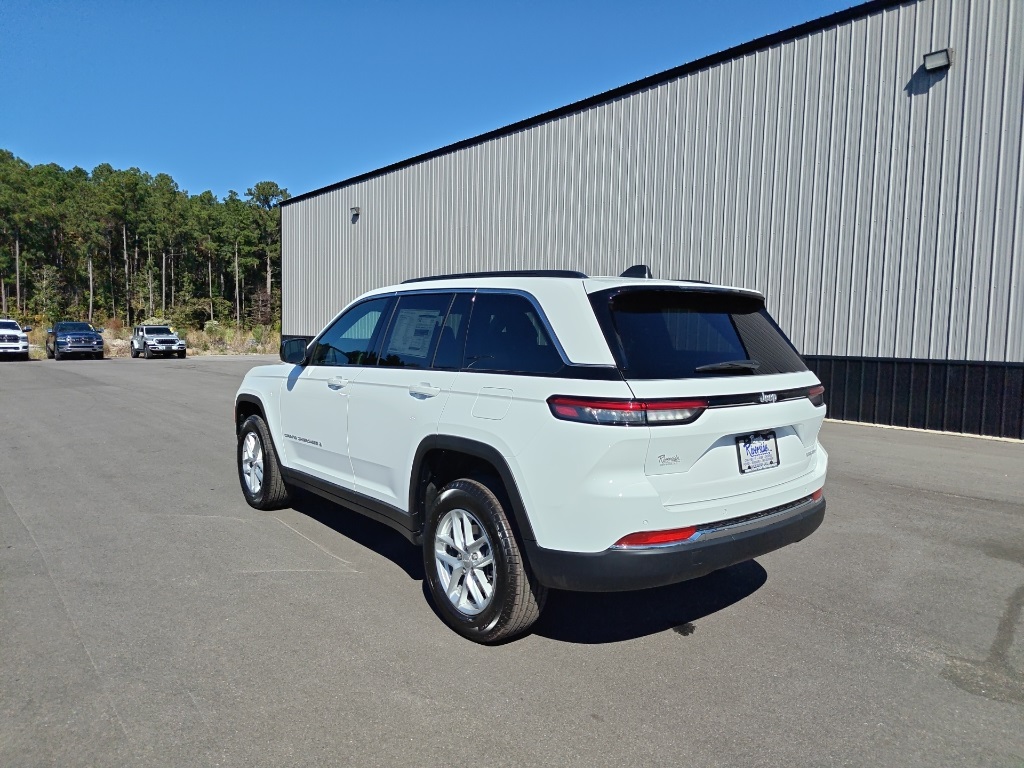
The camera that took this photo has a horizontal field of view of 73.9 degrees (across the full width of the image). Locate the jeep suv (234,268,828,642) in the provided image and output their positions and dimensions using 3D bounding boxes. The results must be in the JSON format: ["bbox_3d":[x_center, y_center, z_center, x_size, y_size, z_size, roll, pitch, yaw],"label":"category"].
[{"bbox_3d":[-0.378,0.207,4.913,2.000,1.800,4.920,-2,5,-39],"label":"jeep suv"}]

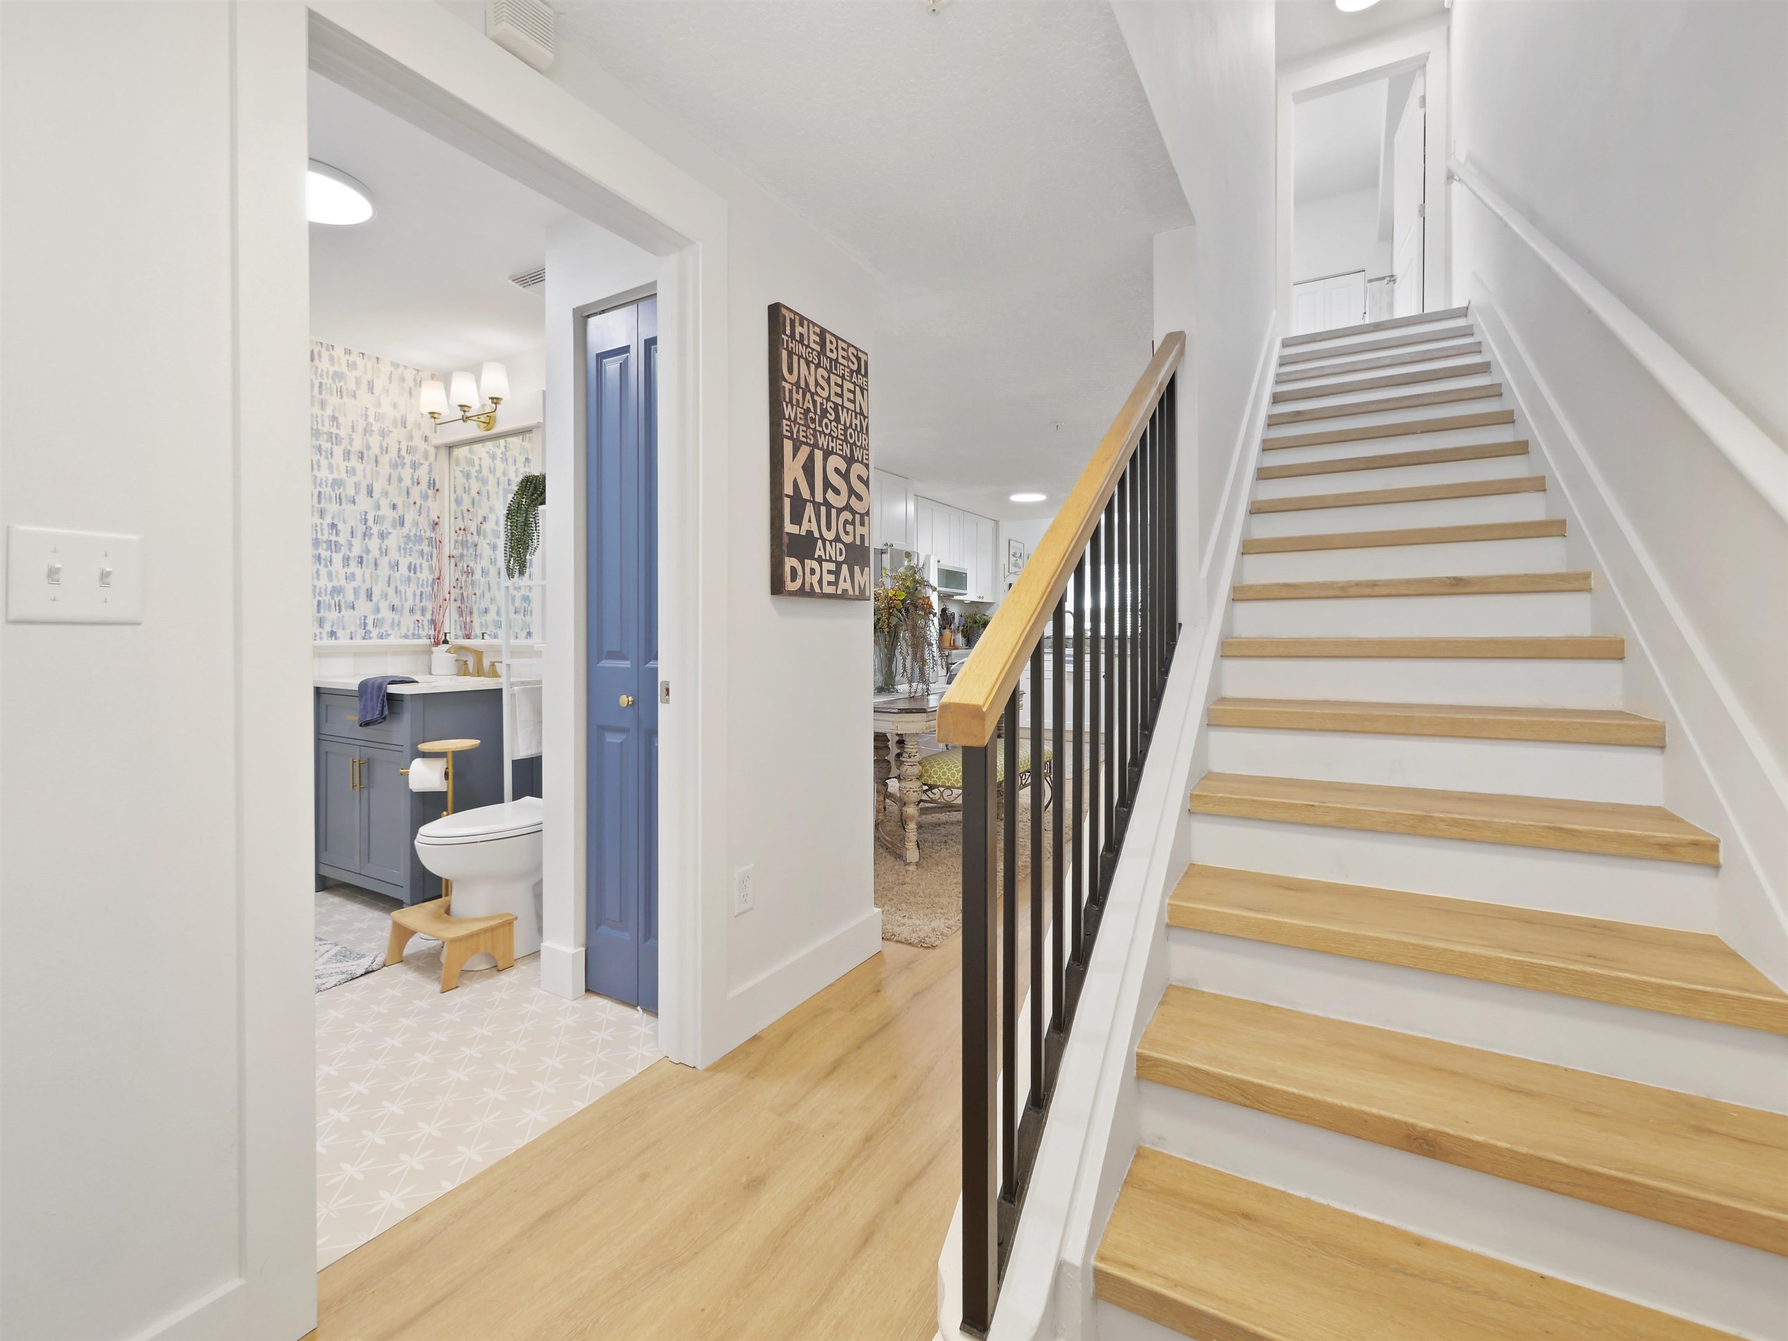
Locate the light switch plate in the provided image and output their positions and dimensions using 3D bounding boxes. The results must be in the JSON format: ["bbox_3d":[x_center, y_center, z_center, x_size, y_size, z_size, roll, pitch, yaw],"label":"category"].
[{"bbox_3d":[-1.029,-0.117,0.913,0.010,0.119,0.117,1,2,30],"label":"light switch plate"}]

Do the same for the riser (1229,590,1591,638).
[{"bbox_3d":[1.509,-0.161,2.186,0.872,0.133,0.020,1,2,31],"label":"riser"}]

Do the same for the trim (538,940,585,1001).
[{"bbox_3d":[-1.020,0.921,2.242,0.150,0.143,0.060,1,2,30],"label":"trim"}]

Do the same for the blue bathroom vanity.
[{"bbox_3d":[-2.014,0.506,3.183,0.790,0.905,0.575,1,2,30],"label":"blue bathroom vanity"}]

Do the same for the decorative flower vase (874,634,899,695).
[{"bbox_3d":[-0.040,-0.037,4.270,0.150,0.350,0.150,0,2,0],"label":"decorative flower vase"}]

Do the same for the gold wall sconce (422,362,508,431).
[{"bbox_3d":[-1.966,-1.252,3.343,0.610,0.250,0.180,1,2,30],"label":"gold wall sconce"}]

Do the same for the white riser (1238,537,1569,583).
[{"bbox_3d":[1.647,-0.350,2.409,0.872,0.133,0.020,1,2,31],"label":"white riser"}]

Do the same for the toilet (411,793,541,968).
[{"bbox_3d":[-1.353,0.602,2.672,0.400,0.750,0.770,1,2,30],"label":"toilet"}]

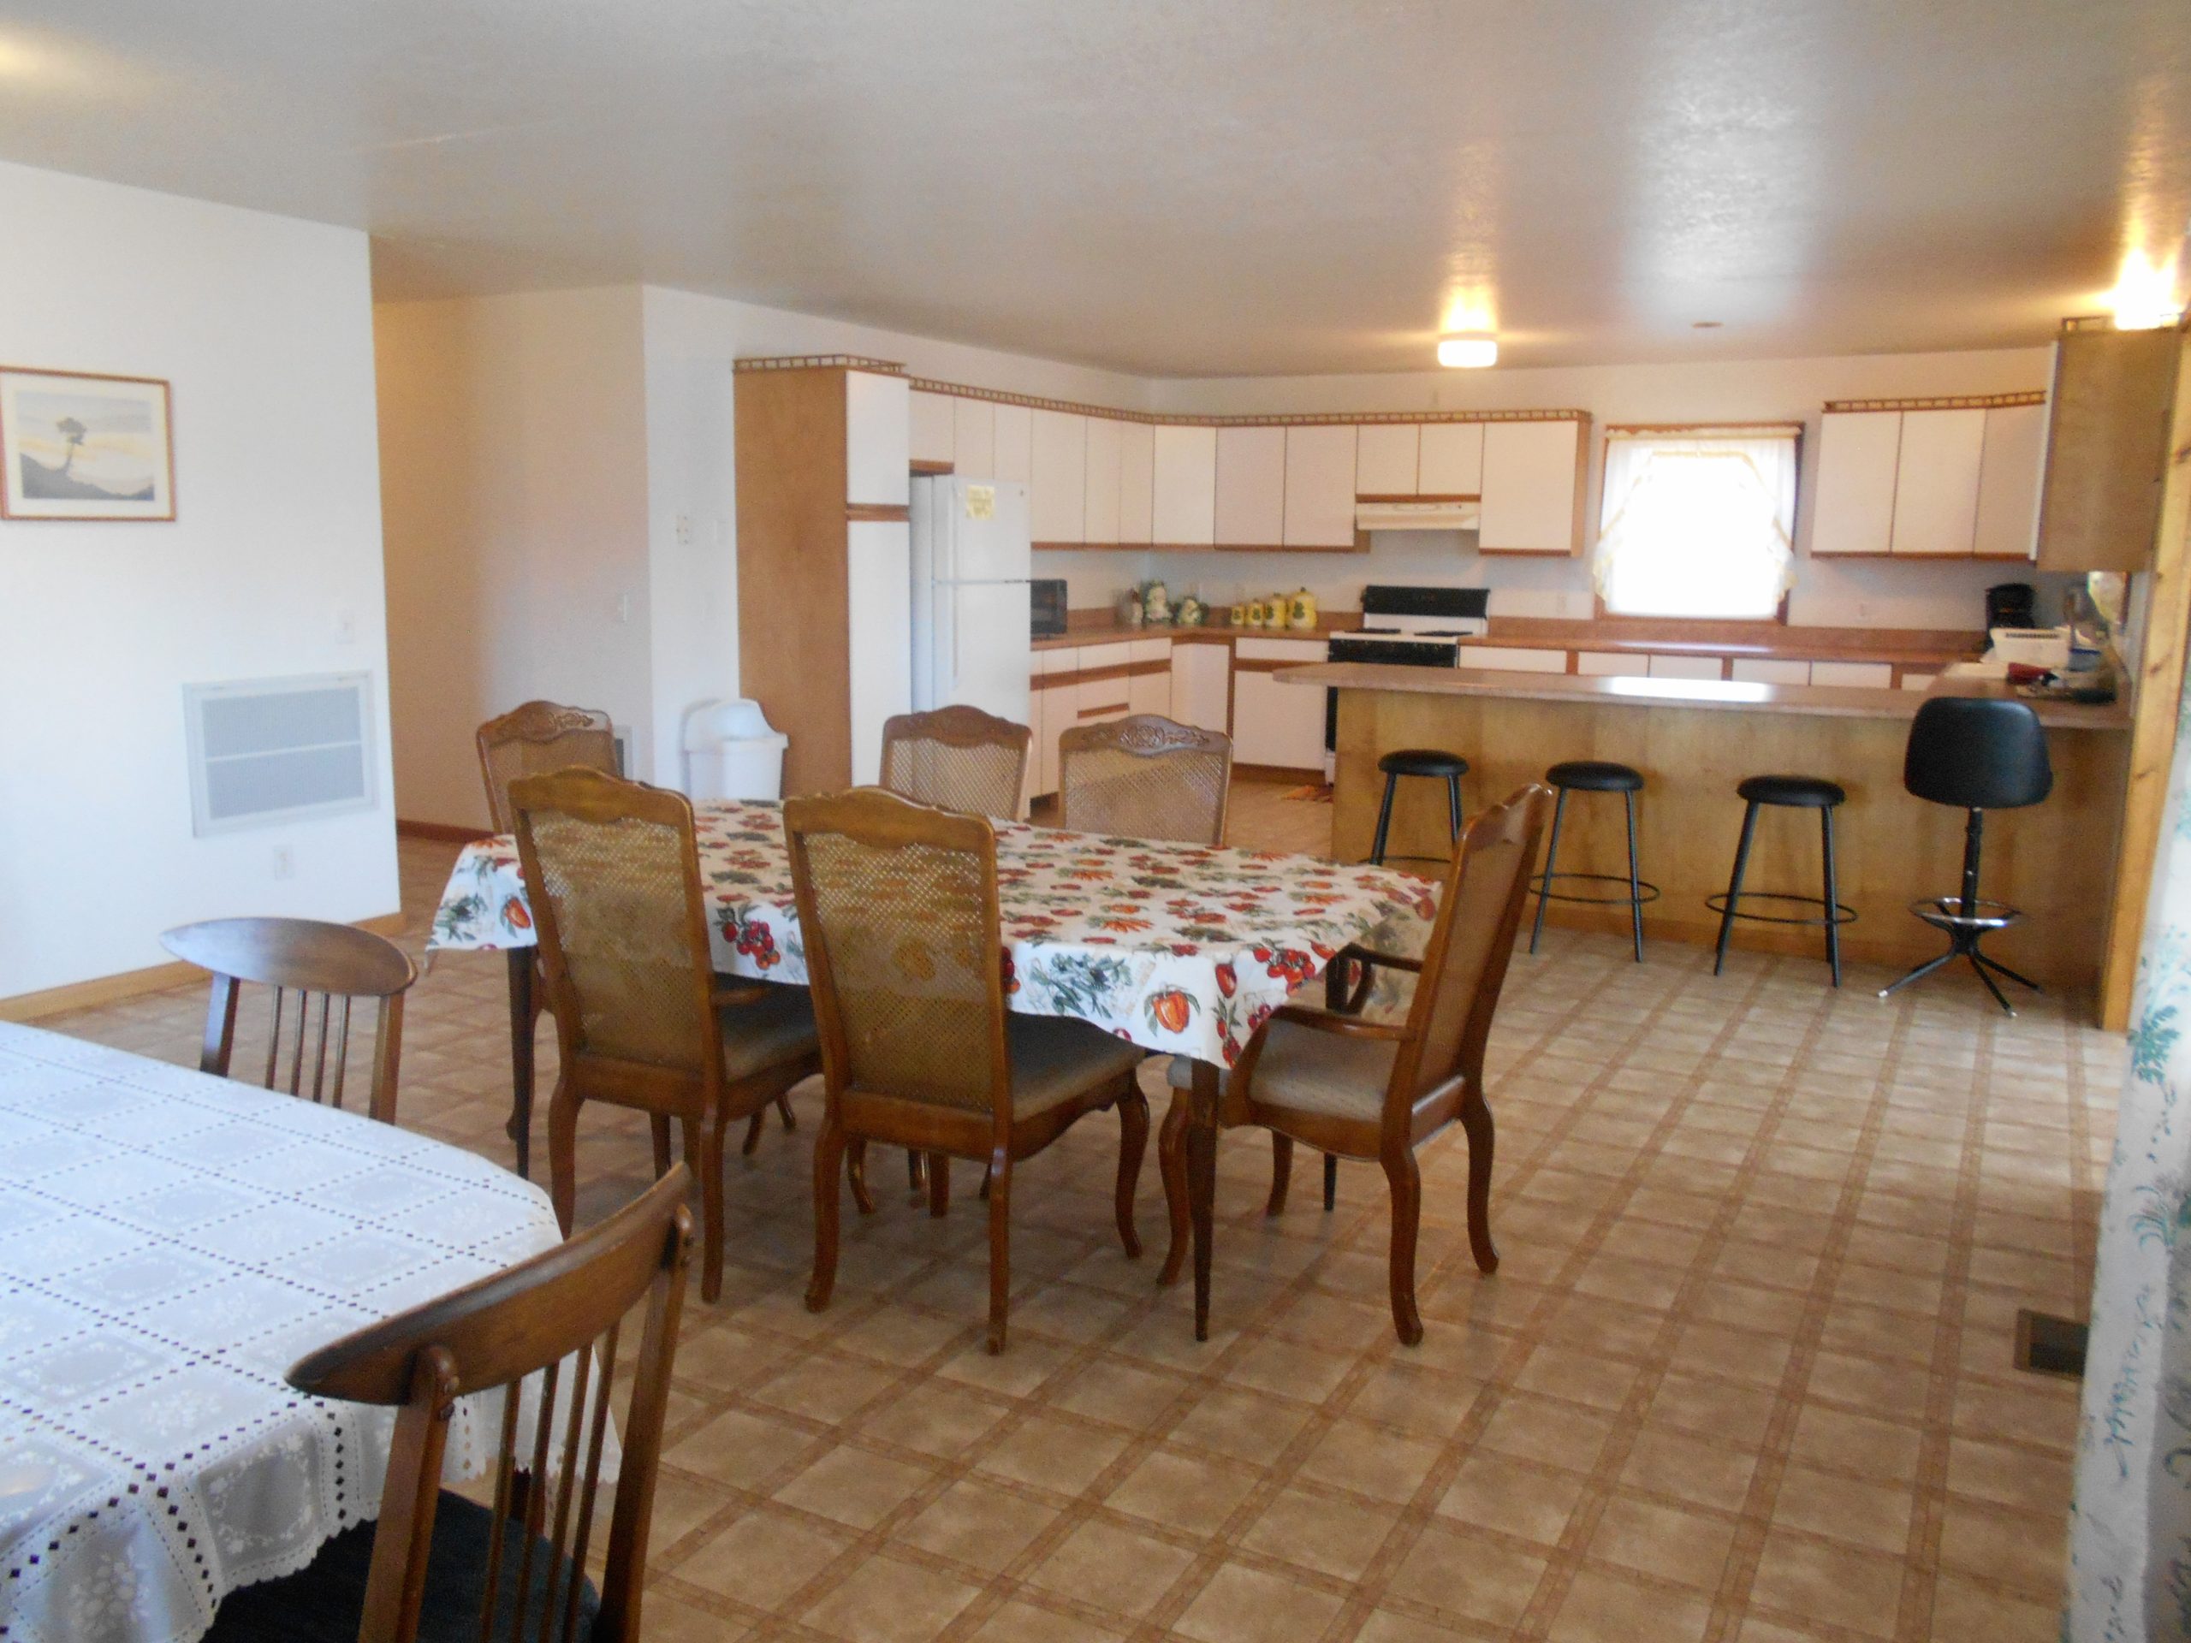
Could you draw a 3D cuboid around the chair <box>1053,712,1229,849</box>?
[{"bbox_3d":[-0.001,0.283,3.796,0.500,0.980,0.610,4,10,23],"label":"chair"}]

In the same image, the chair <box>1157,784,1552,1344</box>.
[{"bbox_3d":[0.469,0.404,3.110,0.620,0.970,0.550,6,11,33],"label":"chair"}]

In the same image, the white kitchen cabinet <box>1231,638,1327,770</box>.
[{"bbox_3d":[1.263,-0.747,10.134,0.620,0.766,0.614,6,11,29],"label":"white kitchen cabinet"}]

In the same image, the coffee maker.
[{"bbox_3d":[4.637,-1.015,8.336,0.220,0.350,0.230,6,11,29],"label":"coffee maker"}]

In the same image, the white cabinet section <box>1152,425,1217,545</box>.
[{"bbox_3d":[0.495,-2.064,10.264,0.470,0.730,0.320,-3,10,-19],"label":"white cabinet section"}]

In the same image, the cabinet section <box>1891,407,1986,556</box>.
[{"bbox_3d":[4.319,-1.720,8.420,0.373,0.714,0.323,6,11,29],"label":"cabinet section"}]

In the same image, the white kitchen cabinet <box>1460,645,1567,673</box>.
[{"bbox_3d":[2.466,-0.622,9.474,0.598,0.766,0.614,6,11,29],"label":"white kitchen cabinet"}]

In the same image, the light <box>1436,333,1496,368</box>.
[{"bbox_3d":[1.819,-2.305,8.083,0.293,0.151,0.293,6,11,29],"label":"light"}]

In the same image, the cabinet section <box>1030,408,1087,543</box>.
[{"bbox_3d":[-0.339,-1.905,9.199,0.320,0.735,0.627,6,11,28],"label":"cabinet section"}]

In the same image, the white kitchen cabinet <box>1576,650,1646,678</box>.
[{"bbox_3d":[2.963,-0.573,9.311,0.385,0.795,0.590,6,11,28],"label":"white kitchen cabinet"}]

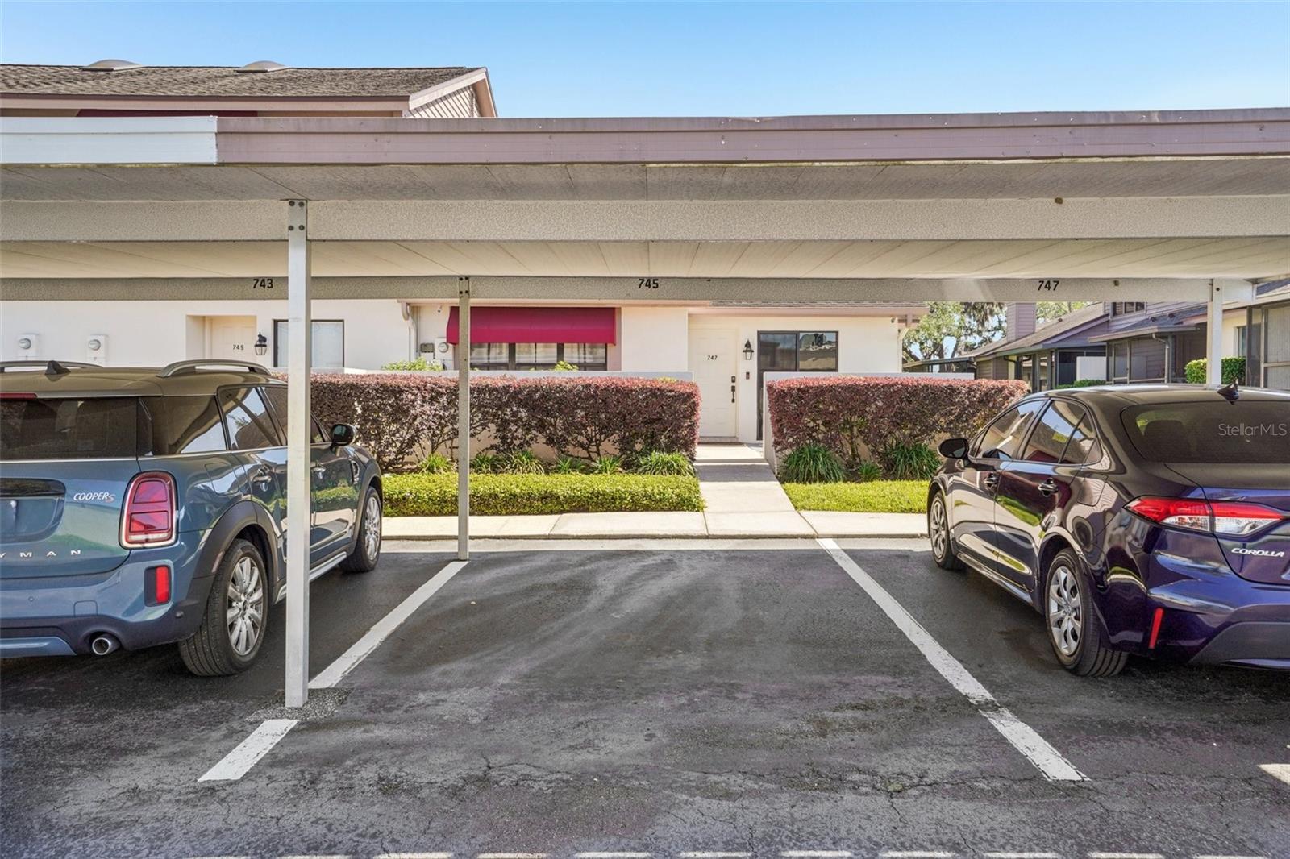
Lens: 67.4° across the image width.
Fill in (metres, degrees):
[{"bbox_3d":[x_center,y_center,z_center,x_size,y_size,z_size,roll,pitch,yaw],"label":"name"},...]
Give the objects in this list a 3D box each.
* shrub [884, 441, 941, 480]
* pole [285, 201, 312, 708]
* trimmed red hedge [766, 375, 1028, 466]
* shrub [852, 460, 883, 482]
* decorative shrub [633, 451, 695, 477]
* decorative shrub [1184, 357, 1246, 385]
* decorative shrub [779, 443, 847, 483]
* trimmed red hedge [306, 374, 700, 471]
[{"bbox_3d":[3.194,0.383,11.500,0.680,0.470,0.620,0,2,1],"label":"shrub"},{"bbox_3d":[-1.608,0.117,4.480,0.085,2.320,0.080,0,2,1],"label":"pole"},{"bbox_3d":[2.980,-0.030,11.650,2.950,1.150,0.850,0,2,1],"label":"trimmed red hedge"},{"bbox_3d":[2.614,0.491,11.350,0.370,0.270,0.350,0,2,1],"label":"shrub"},{"bbox_3d":[0.227,0.429,11.450,0.720,0.360,0.650,0,2,1],"label":"decorative shrub"},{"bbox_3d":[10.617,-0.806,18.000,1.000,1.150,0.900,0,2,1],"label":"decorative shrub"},{"bbox_3d":[1.978,0.410,11.400,0.800,0.480,0.700,0,2,1],"label":"decorative shrub"},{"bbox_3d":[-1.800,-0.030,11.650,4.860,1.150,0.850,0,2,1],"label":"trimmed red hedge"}]

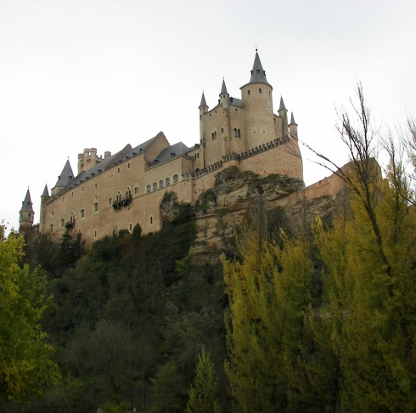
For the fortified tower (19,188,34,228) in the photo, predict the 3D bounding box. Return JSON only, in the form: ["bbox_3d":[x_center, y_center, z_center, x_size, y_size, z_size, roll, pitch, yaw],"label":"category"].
[{"bbox_3d":[-81.839,1.018,259.502,6.200,19.250,6.200,3,-14,-17],"label":"fortified tower"}]

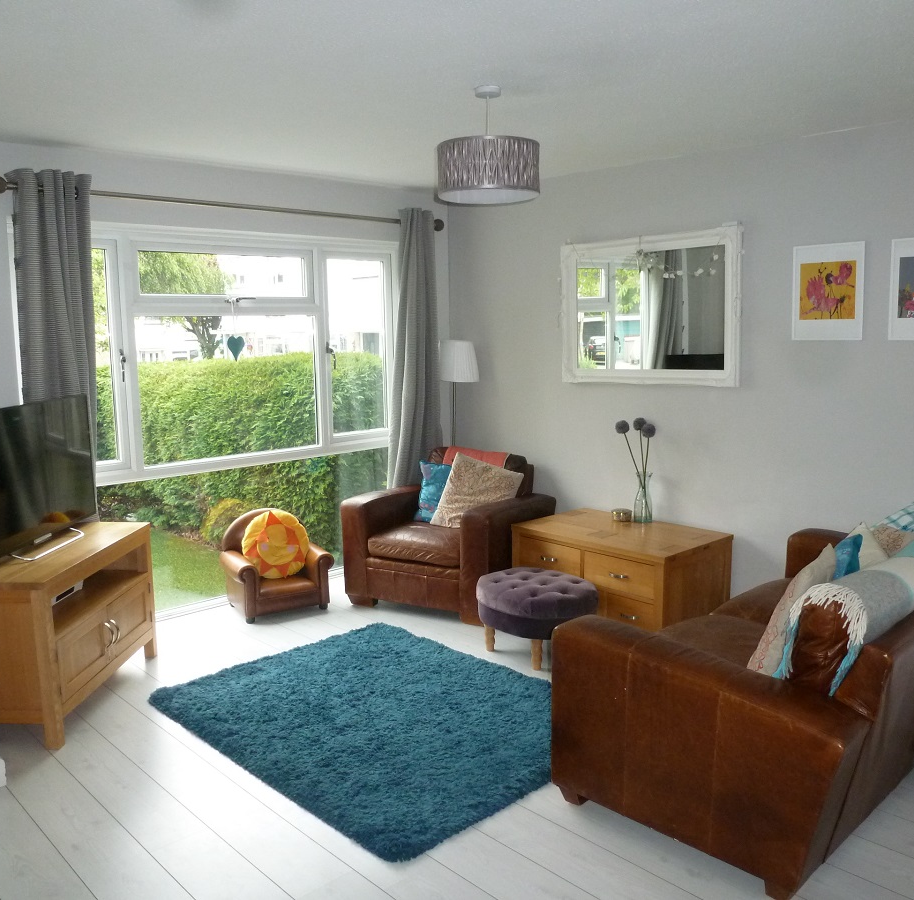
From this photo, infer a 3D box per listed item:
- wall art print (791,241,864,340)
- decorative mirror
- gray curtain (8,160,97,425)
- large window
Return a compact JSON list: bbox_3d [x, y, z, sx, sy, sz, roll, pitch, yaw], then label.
[{"bbox_3d":[1.678,-0.711,3.761,0.025,0.424,0.316,-8,11,-43],"label":"wall art print"},{"bbox_3d":[1.000,-0.743,4.457,0.050,0.774,1.105,-8,11,-43],"label":"decorative mirror"},{"bbox_3d":[-1.771,-0.125,3.804,0.360,2.180,0.150,-9,12,-43],"label":"gray curtain"},{"bbox_3d":[-1.176,-0.165,4.658,2.286,2.067,0.100,-8,11,-43],"label":"large window"}]

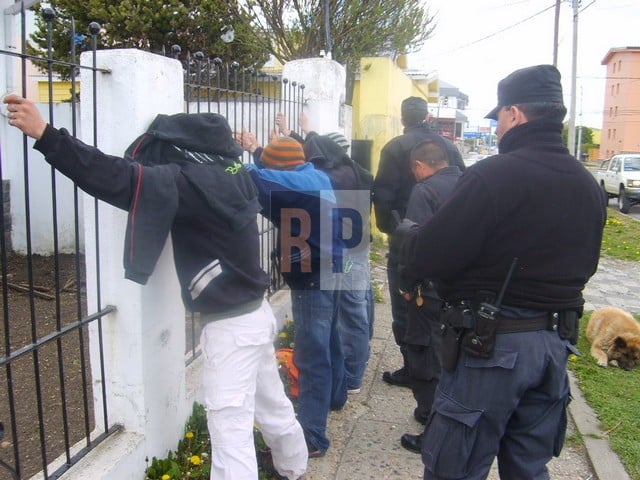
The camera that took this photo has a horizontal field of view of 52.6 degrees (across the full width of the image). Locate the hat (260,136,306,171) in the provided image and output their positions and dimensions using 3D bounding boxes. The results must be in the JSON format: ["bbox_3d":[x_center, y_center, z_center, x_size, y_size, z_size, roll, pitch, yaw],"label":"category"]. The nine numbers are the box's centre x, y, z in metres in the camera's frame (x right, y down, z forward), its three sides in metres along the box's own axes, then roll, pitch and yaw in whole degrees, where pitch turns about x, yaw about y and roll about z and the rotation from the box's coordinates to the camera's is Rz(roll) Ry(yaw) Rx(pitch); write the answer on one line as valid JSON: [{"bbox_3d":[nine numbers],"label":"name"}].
[{"bbox_3d":[-0.187,-0.430,3.220,0.210,0.165,0.190,5,9,30],"label":"hat"}]

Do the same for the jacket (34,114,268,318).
[{"bbox_3d":[-0.560,-0.100,2.420,0.520,0.770,0.850,4,9,25],"label":"jacket"}]

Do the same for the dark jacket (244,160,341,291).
[{"bbox_3d":[-0.130,-0.085,3.370,0.480,0.680,0.500,5,9,32],"label":"dark jacket"}]

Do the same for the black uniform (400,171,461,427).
[{"bbox_3d":[0.635,0.290,3.380,0.380,1.390,0.500,6,10,36],"label":"black uniform"}]

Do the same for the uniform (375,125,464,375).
[{"bbox_3d":[0.630,0.025,4.130,0.570,1.820,0.400,0,8,-6],"label":"uniform"}]

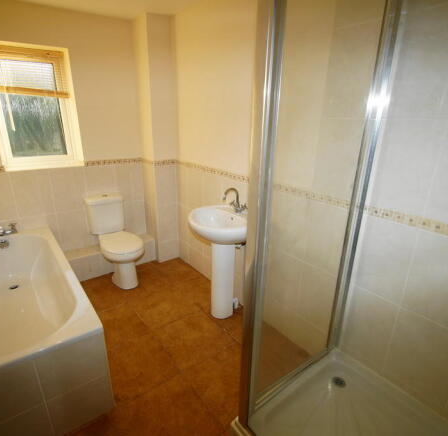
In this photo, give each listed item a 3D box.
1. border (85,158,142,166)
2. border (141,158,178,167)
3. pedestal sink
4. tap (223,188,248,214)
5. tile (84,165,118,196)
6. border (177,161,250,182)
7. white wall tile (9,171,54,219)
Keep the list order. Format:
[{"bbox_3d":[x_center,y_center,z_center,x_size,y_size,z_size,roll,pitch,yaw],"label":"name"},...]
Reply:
[{"bbox_3d":[-1.144,-0.585,2.868,0.595,0.042,0.012,-14,24,-37],"label":"border"},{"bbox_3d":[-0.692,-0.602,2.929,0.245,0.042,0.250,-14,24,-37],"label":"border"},{"bbox_3d":[-0.027,0.397,2.176,0.468,0.880,0.550,-14,24,-37],"label":"pedestal sink"},{"bbox_3d":[0.070,-0.129,2.078,0.190,0.205,0.165,-14,24,-37],"label":"tap"},{"bbox_3d":[-1.276,-0.328,2.847,0.290,0.422,0.012,-14,24,-37],"label":"tile"},{"bbox_3d":[-0.145,-0.434,2.460,0.012,0.041,1.055,-14,24,-37],"label":"border"},{"bbox_3d":[-1.725,-0.216,2.496,0.290,0.422,0.012,-14,24,-37],"label":"white wall tile"}]

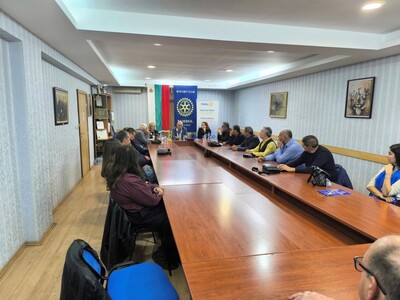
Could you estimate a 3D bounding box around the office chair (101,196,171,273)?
[{"bbox_3d":[-0.629,0.808,2.696,0.590,0.830,0.540,-3,9,-22],"label":"office chair"}]

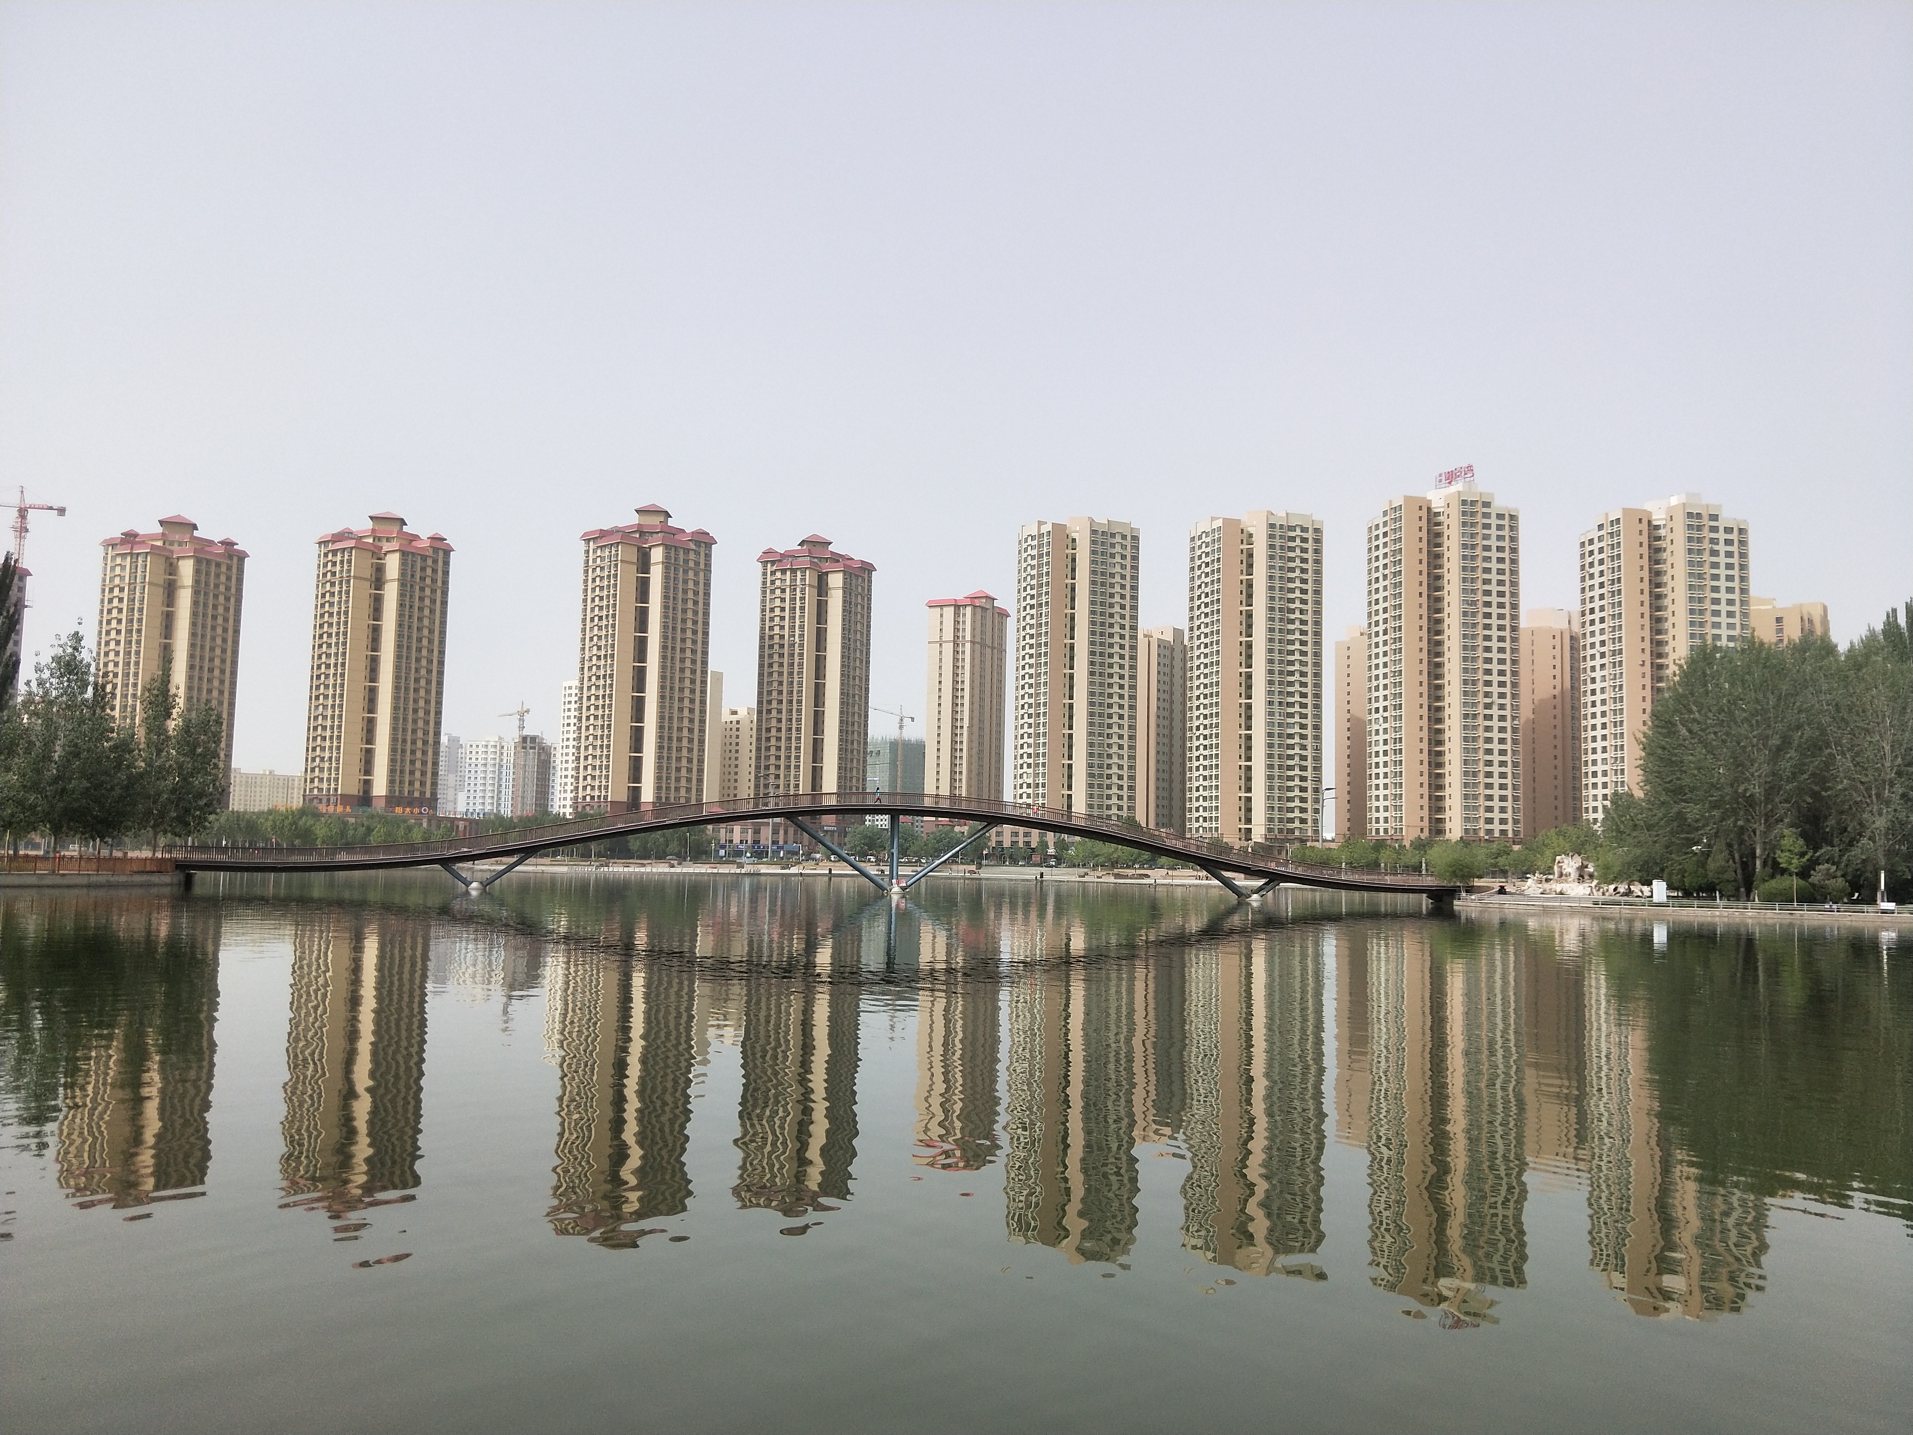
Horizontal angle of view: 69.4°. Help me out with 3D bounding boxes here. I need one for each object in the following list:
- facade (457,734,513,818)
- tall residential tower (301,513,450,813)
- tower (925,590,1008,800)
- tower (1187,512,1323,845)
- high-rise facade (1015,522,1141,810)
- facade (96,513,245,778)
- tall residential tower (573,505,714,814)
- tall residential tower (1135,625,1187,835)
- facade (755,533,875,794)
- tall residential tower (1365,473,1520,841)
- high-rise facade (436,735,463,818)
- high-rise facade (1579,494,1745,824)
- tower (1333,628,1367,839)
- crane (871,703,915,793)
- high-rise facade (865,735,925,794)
[{"bbox_3d":[-215.540,32.970,632.360,19.230,47.740,14.310,-1,-6,24],"label":"facade"},{"bbox_3d":[-170.870,-12.840,407.300,27.000,96.240,27.000,-2,-6,33],"label":"tall residential tower"},{"bbox_3d":[3.890,1.260,542.550,21.730,103.860,29.030,-1,-6,27],"label":"tower"},{"bbox_3d":[84.770,-7.480,392.030,28.180,96.990,25.940,3,-6,-16],"label":"tower"},{"bbox_3d":[35.200,-7.380,403.520,26.980,96.760,24.560,4,-6,-28],"label":"high-rise facade"},{"bbox_3d":[-216.060,-11.430,377.940,24.900,89.130,25.660,-1,-6,22],"label":"facade"},{"bbox_3d":[-95.100,-13.550,419.550,27.000,103.150,27.000,-3,-6,39],"label":"tall residential tower"},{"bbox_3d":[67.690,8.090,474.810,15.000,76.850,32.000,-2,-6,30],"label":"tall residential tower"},{"bbox_3d":[-45.200,-8.110,438.340,26.430,101.130,26.900,-2,-6,29],"label":"facade"},{"bbox_3d":[127.370,-12.030,362.390,28.490,102.450,26.190,2,-5,-12],"label":"tall residential tower"},{"bbox_3d":[-325.260,42.310,887.030,18.000,62.280,16.000,5,-6,-35],"label":"high-rise facade"},{"bbox_3d":[173.090,-8.760,337.410,27.250,93.320,24.840,2,-5,-9],"label":"high-rise facade"},{"bbox_3d":[138.600,8.750,466.880,14.000,77.320,28.000,-2,-6,30],"label":"tower"},{"bbox_3d":[-41.860,32.260,825.030,3.000,84.250,62.000,-1,-6,27],"label":"crane"},{"bbox_3d":[-36.010,45.500,860.470,30.000,64.250,26.000,5,-6,-35],"label":"high-rise facade"}]

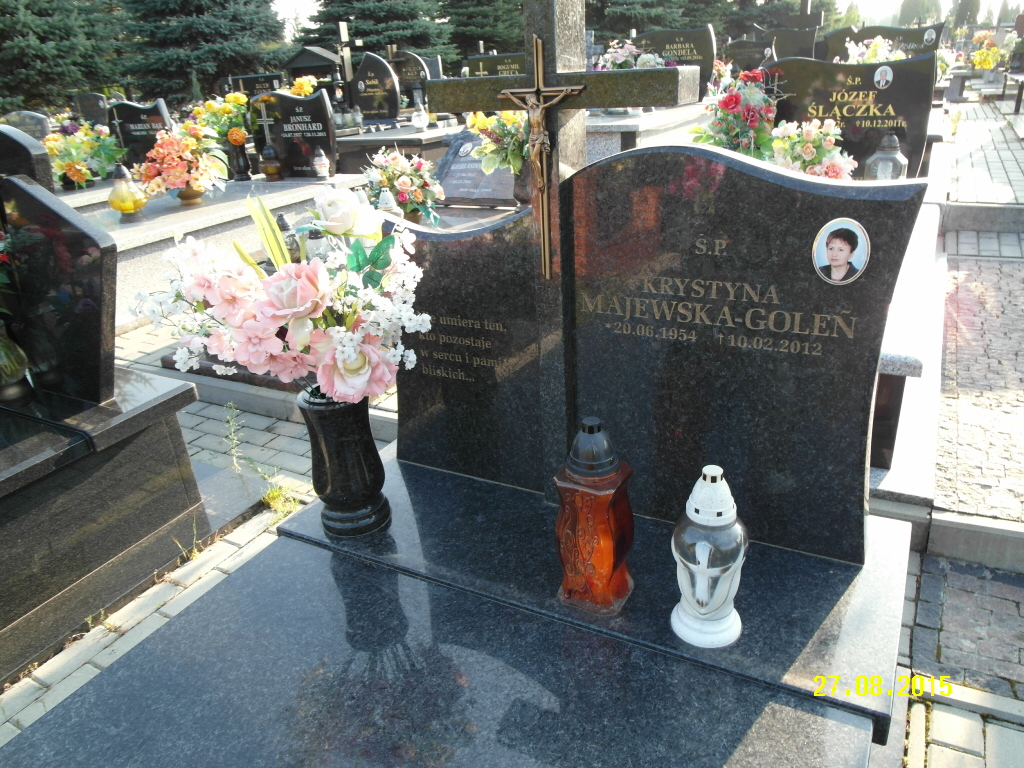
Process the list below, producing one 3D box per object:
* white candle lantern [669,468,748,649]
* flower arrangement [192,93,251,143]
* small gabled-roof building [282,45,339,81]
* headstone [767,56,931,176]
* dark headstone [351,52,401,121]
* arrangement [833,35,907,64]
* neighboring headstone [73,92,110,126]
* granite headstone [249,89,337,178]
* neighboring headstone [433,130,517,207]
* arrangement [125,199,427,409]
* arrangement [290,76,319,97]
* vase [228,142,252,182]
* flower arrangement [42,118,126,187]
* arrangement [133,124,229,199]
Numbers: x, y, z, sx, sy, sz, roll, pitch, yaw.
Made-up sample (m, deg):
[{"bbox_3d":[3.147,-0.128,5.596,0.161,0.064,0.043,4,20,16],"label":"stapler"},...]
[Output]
[{"bbox_3d":[0.317,0.265,1.134,0.117,0.302,0.117,9,27,27],"label":"white candle lantern"},{"bbox_3d":[-2.168,-1.968,5.263,0.400,0.380,0.340,9,28,28],"label":"flower arrangement"},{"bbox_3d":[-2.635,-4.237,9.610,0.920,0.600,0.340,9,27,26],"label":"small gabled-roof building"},{"bbox_3d":[1.422,-1.086,3.108,0.660,0.650,0.090,9,28,28],"label":"headstone"},{"bbox_3d":[-1.504,-3.376,8.054,0.660,0.700,0.100,9,28,28],"label":"dark headstone"},{"bbox_3d":[2.579,-2.324,5.172,0.480,0.380,0.380,9,28,28],"label":"arrangement"},{"bbox_3d":[-6.269,-4.069,10.714,0.700,0.560,0.090,9,28,28],"label":"neighboring headstone"},{"bbox_3d":[-1.745,-1.995,5.670,0.840,0.655,0.080,9,27,27],"label":"granite headstone"},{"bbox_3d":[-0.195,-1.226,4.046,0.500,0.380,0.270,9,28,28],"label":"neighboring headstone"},{"bbox_3d":[-0.393,-0.143,1.220,0.470,0.290,0.320,-12,25,-16],"label":"arrangement"},{"bbox_3d":[-2.018,-2.808,6.930,0.340,0.340,0.300,9,28,28],"label":"arrangement"},{"bbox_3d":[-2.039,-1.671,5.333,0.160,0.300,0.160,9,28,28],"label":"vase"},{"bbox_3d":[-3.328,-1.802,5.527,0.540,0.480,0.440,9,28,28],"label":"flower arrangement"},{"bbox_3d":[-2.038,-1.368,4.366,0.500,0.450,0.420,9,28,28],"label":"arrangement"}]

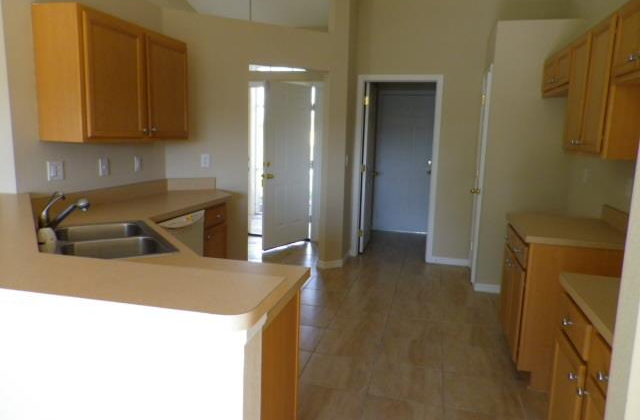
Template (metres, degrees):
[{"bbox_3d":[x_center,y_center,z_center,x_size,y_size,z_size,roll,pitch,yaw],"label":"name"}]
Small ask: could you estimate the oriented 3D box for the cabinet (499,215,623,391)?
[{"bbox_3d":[1.510,0.556,2.872,0.635,0.914,0.780,4,9,14],"label":"cabinet"}]

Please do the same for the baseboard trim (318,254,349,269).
[{"bbox_3d":[0.126,0.594,5.103,0.300,0.088,0.016,-3,10,-26],"label":"baseboard trim"}]

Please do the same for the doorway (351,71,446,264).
[{"bbox_3d":[0.893,-0.472,5.427,0.950,2.120,0.140,4,9,14],"label":"doorway"}]

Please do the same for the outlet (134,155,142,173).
[{"bbox_3d":[-1.452,-0.368,3.698,0.012,0.117,0.075,4,9,13],"label":"outlet"}]

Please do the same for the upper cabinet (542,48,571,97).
[{"bbox_3d":[1.987,-1.065,3.584,0.320,0.310,0.840,4,9,13],"label":"upper cabinet"}]

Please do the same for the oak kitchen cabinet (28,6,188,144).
[{"bbox_3d":[-1.356,-0.869,3.216,0.320,0.765,1.170,4,9,14],"label":"oak kitchen cabinet"}]

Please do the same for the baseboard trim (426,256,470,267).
[{"bbox_3d":[1.494,0.597,5.337,0.430,0.080,0.015,4,9,13],"label":"baseboard trim"}]

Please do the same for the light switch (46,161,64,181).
[{"bbox_3d":[-1.653,-0.243,2.891,0.012,0.117,0.117,4,9,13],"label":"light switch"}]

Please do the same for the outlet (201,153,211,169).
[{"bbox_3d":[-1.057,-0.448,4.268,0.075,0.120,0.012,-4,10,-31],"label":"outlet"}]

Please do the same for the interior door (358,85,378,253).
[{"bbox_3d":[0.641,-0.523,5.984,0.040,2.030,0.810,4,9,13],"label":"interior door"}]

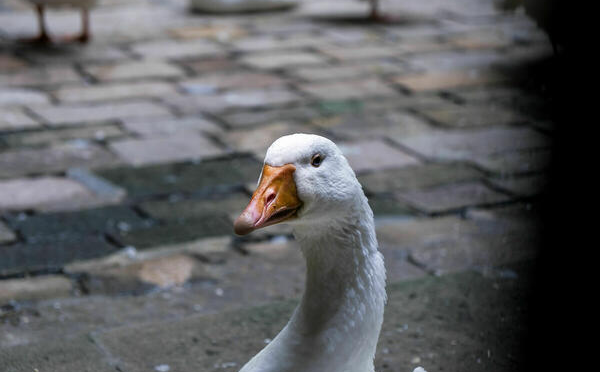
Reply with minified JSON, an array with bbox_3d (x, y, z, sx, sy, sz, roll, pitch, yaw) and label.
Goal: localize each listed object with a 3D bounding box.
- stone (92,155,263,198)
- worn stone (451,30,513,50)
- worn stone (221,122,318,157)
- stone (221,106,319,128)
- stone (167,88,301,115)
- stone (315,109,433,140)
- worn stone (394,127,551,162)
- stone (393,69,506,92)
[{"bbox_3d":[-0.179,0.024,2.286,0.268,0.085,0.168,-6,19,-21],"label":"stone"},{"bbox_3d":[0.441,-0.312,3.377,0.128,0.085,0.128,-3,18,-12],"label":"worn stone"},{"bbox_3d":[-0.032,-0.047,2.517,0.171,0.085,0.153,-7,19,-23],"label":"worn stone"},{"bbox_3d":[-0.058,-0.091,2.656,0.170,0.085,0.083,-6,19,-20],"label":"stone"},{"bbox_3d":[-0.128,-0.131,2.779,0.251,0.085,0.107,-6,19,-21],"label":"stone"},{"bbox_3d":[0.138,-0.076,2.615,0.180,0.085,0.159,-4,18,-15],"label":"stone"},{"bbox_3d":[0.318,-0.037,2.498,0.258,0.085,0.124,-6,19,-19],"label":"worn stone"},{"bbox_3d":[0.321,-0.186,2.972,0.217,0.085,0.118,-6,19,-20],"label":"stone"}]

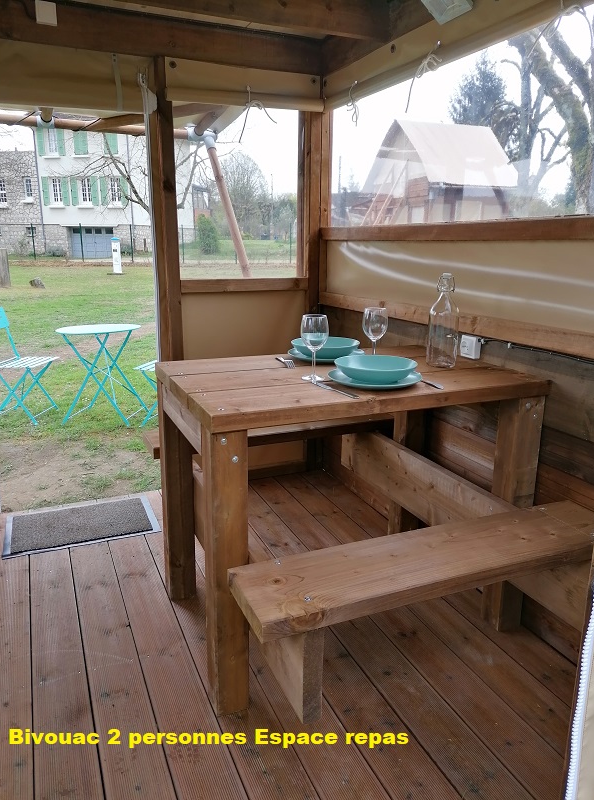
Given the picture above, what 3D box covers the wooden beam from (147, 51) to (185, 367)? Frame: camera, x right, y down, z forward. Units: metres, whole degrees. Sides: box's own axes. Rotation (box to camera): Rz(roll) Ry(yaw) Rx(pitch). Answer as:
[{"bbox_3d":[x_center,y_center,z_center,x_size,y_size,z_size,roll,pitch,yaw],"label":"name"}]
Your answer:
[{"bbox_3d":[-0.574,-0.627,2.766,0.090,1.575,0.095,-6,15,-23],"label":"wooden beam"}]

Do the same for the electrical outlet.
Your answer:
[{"bbox_3d":[0.568,-0.177,2.051,0.042,0.074,0.074,-6,15,-23],"label":"electrical outlet"}]

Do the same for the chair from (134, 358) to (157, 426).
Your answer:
[{"bbox_3d":[-0.885,-0.207,4.595,0.470,0.810,0.420,4,15,14],"label":"chair"}]

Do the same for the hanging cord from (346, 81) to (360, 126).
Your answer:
[{"bbox_3d":[0.227,-1.222,2.582,0.045,0.170,0.080,-6,15,-23],"label":"hanging cord"}]

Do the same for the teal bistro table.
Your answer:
[{"bbox_3d":[-1.461,-0.190,4.711,0.600,0.710,0.600,3,14,8],"label":"teal bistro table"}]

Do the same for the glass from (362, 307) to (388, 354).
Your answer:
[{"bbox_3d":[0.236,-0.192,1.917,0.078,0.178,0.078,1,14,0],"label":"glass"}]

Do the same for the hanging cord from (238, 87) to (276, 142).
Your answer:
[{"bbox_3d":[-0.170,-1.230,2.696,0.165,0.230,0.050,-6,15,-23],"label":"hanging cord"}]

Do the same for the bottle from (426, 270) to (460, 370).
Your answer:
[{"bbox_3d":[0.456,-0.246,1.928,0.094,0.281,0.094,-6,15,-23],"label":"bottle"}]

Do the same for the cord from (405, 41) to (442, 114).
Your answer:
[{"bbox_3d":[0.426,-1.101,2.132,0.045,0.180,0.170,-6,15,-23],"label":"cord"}]

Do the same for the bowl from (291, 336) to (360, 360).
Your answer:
[{"bbox_3d":[0.100,-0.176,2.089,0.230,0.050,0.230,1,14,0],"label":"bowl"}]

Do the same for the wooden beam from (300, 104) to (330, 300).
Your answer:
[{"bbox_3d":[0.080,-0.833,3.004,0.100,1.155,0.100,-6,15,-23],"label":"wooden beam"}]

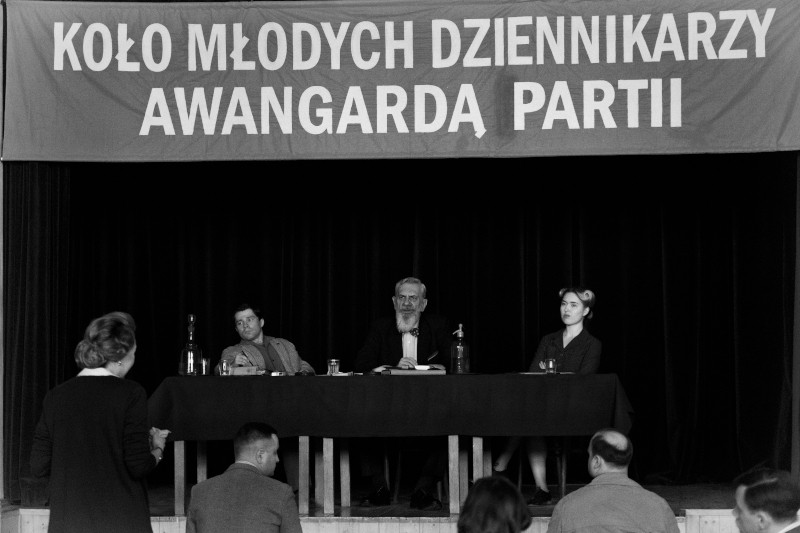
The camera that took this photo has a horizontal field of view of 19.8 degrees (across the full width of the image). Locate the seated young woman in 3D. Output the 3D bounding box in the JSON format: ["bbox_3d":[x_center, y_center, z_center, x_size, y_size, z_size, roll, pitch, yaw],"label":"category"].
[{"bbox_3d":[0.872,0.748,13.261,0.540,1.250,0.780,-1,-2,22],"label":"seated young woman"}]

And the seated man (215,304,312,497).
[{"bbox_3d":[-0.793,0.808,13.514,0.586,1.192,0.889,0,-2,-5],"label":"seated man"}]

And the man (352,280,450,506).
[{"bbox_3d":[0.026,0.718,13.112,0.560,1.310,0.880,-1,-2,3],"label":"man"}]

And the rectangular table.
[{"bbox_3d":[-0.050,0.982,12.771,2.580,0.757,0.840,-1,-2,3],"label":"rectangular table"}]

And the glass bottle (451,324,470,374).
[{"bbox_3d":[0.336,0.457,12.712,0.104,0.285,0.103,0,-2,-10],"label":"glass bottle"}]

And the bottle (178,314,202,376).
[{"bbox_3d":[-1.157,0.437,12.643,0.128,0.340,0.128,0,-2,0],"label":"bottle"}]

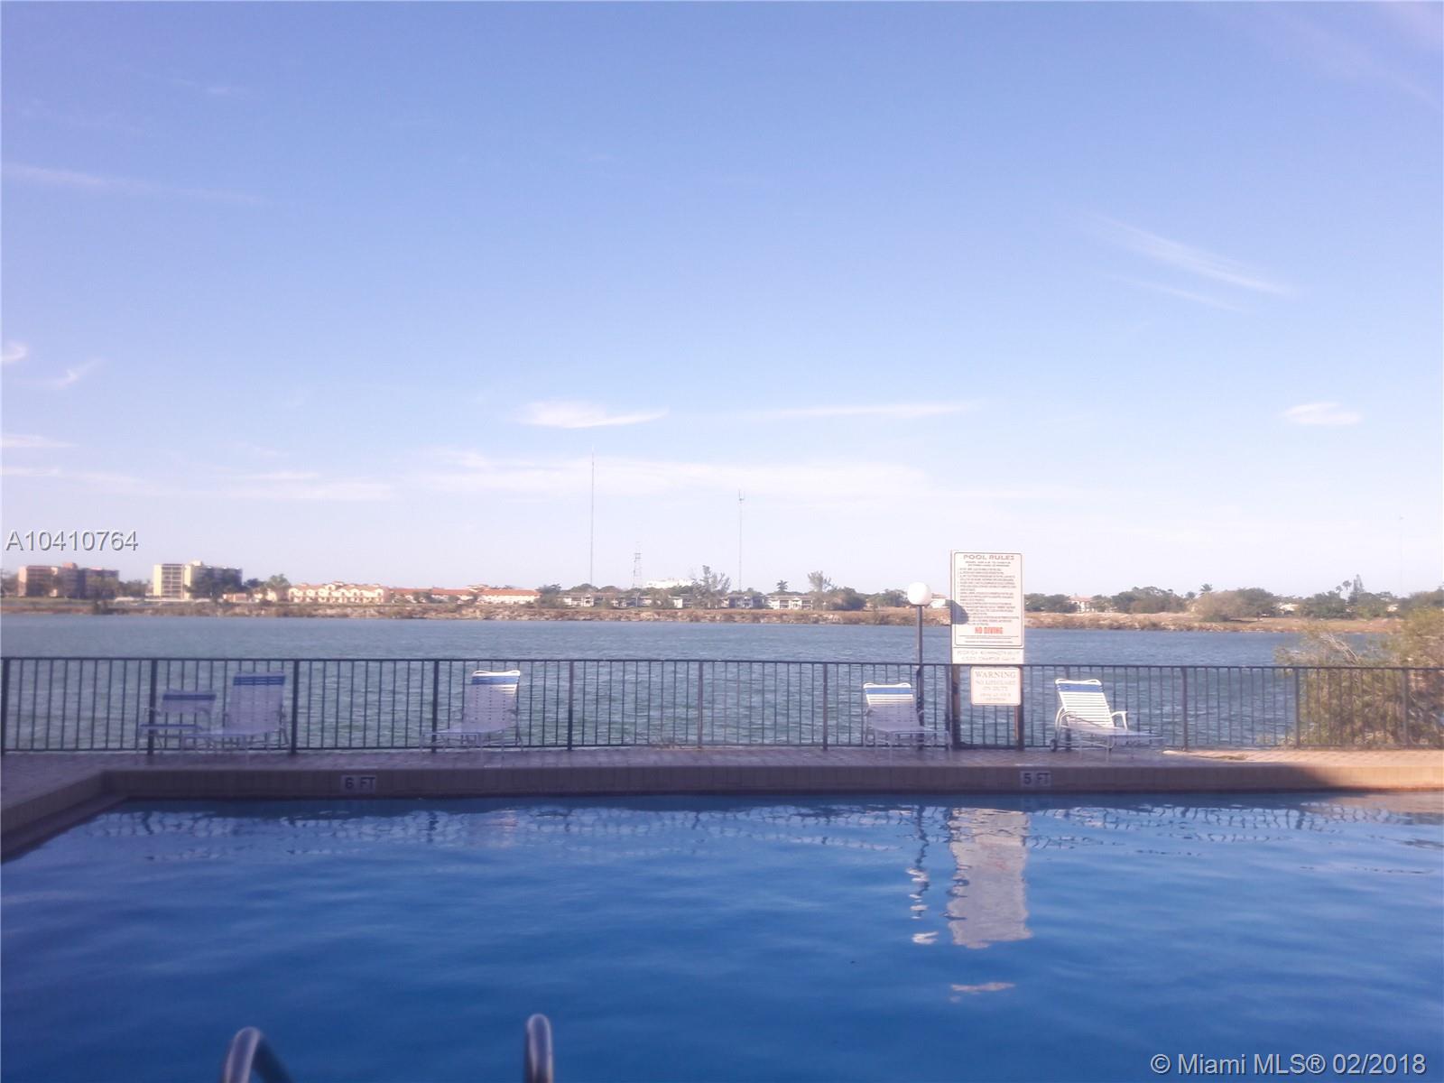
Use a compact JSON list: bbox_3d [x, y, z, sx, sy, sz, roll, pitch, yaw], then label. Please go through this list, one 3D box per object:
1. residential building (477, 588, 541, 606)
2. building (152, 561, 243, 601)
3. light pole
[{"bbox_3d":[-107.982,28.377,590.000,33.000,9.000,13.000,1,-4,-12],"label":"residential building"},{"bbox_3d":[-287.734,21.634,640.000,15.000,21.000,43.000,-2,-5,40],"label":"building"},{"bbox_3d":[2.332,1.466,13.800,0.285,1.980,0.285,1,-3,0],"label":"light pole"}]

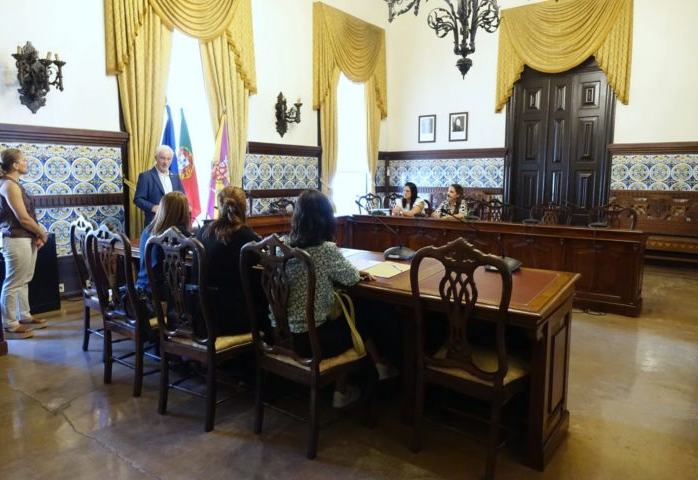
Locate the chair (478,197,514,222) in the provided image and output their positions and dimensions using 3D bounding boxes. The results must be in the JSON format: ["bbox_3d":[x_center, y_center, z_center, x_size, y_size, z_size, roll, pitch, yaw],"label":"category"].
[{"bbox_3d":[1.888,0.032,6.331,0.540,1.110,0.540,5,9,33],"label":"chair"}]

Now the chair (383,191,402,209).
[{"bbox_3d":[0.625,-0.201,8.043,0.530,1.120,0.520,6,10,37],"label":"chair"}]

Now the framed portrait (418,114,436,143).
[{"bbox_3d":[1.599,-2.255,9.786,0.385,0.540,0.030,6,9,37],"label":"framed portrait"}]

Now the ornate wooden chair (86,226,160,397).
[{"bbox_3d":[-1.383,0.419,3.324,0.540,1.110,0.550,5,9,34],"label":"ornate wooden chair"}]

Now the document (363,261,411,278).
[{"bbox_3d":[0.265,0.204,3.258,0.250,0.012,0.440,4,8,28],"label":"document"}]

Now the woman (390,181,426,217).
[{"bbox_3d":[0.901,-0.193,7.267,0.720,1.310,0.500,-7,11,-44],"label":"woman"}]

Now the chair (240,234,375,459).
[{"bbox_3d":[-0.222,0.510,2.647,0.530,1.130,0.510,6,9,35],"label":"chair"}]

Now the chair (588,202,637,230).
[{"bbox_3d":[3.032,0.126,5.633,0.530,1.120,0.520,6,10,37],"label":"chair"}]

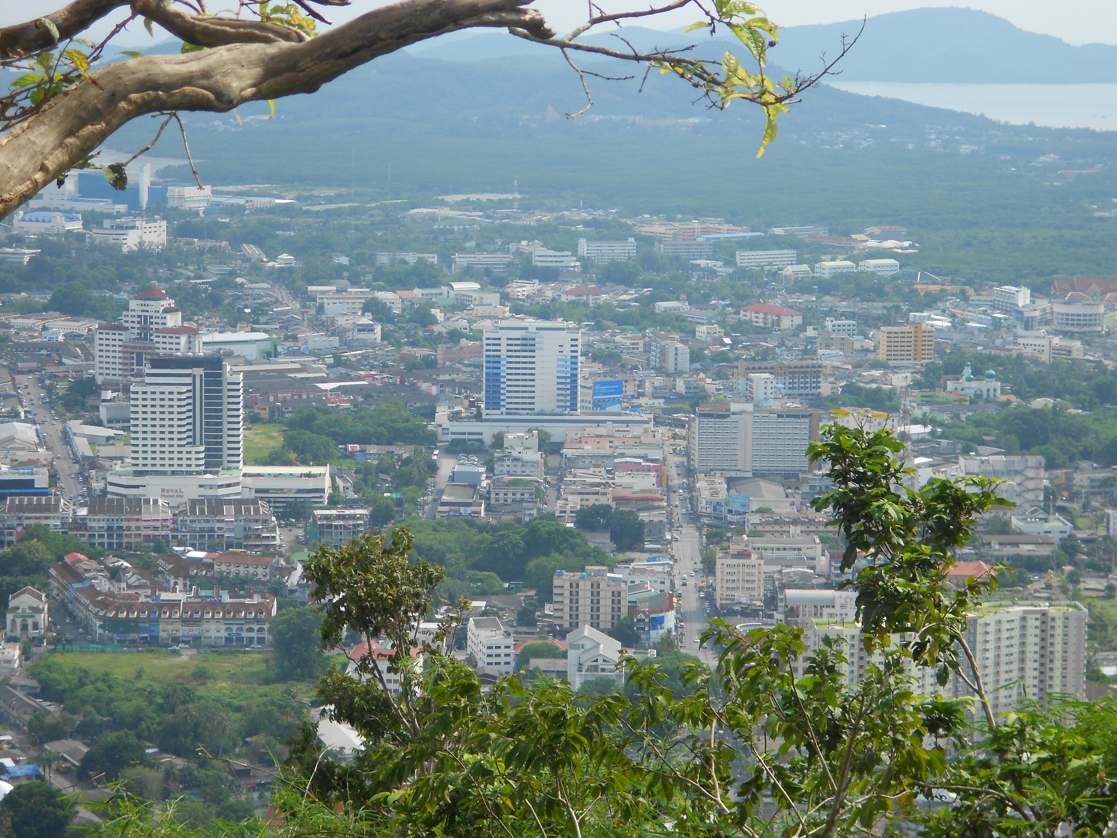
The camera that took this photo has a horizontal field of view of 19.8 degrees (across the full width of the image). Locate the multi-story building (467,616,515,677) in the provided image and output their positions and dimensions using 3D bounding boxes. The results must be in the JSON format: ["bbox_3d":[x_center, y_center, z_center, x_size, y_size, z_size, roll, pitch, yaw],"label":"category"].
[{"bbox_3d":[-24.590,83.380,1163.380,10.200,15.000,34.000,-1,7,-12],"label":"multi-story building"}]

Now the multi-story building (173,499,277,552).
[{"bbox_3d":[-147.420,47.280,1419.500,46.000,20.500,14.000,0,7,-3],"label":"multi-story building"}]

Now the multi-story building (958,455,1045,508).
[{"bbox_3d":[212.500,31.350,1528.860,38.500,26.000,18.000,1,7,1],"label":"multi-story building"}]

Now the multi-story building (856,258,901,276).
[{"bbox_3d":[296.050,-138.240,2951.330,35.000,15.000,18.000,-5,9,-37],"label":"multi-story building"}]

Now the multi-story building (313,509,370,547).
[{"bbox_3d":[-95.110,48.620,1400.210,22.000,17.200,12.000,-1,7,-11],"label":"multi-story building"}]

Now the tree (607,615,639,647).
[{"bbox_3d":[24.290,80.160,1206.800,12.000,11.300,11.500,1,7,0],"label":"tree"}]

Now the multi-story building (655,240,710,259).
[{"bbox_3d":[122.670,-163.780,3094.870,49.000,18.800,18.000,-1,8,-16],"label":"multi-story building"}]

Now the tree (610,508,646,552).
[{"bbox_3d":[30.740,49.700,1426.380,16.000,17.000,16.000,1,7,0],"label":"tree"}]

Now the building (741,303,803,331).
[{"bbox_3d":[161.930,-77.360,2433.460,19.500,16.000,55.000,-4,8,-31],"label":"building"}]

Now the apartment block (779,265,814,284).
[{"bbox_3d":[212.460,-128.170,2835.490,21.000,16.000,13.500,-4,9,-33],"label":"apartment block"}]

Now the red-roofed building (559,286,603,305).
[{"bbox_3d":[18.570,-99.650,2616.220,34.000,13.500,16.000,0,7,-8],"label":"red-roofed building"}]

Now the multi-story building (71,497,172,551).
[{"bbox_3d":[-193.080,46.870,1417.190,44.000,20.000,16.000,0,7,-2],"label":"multi-story building"}]

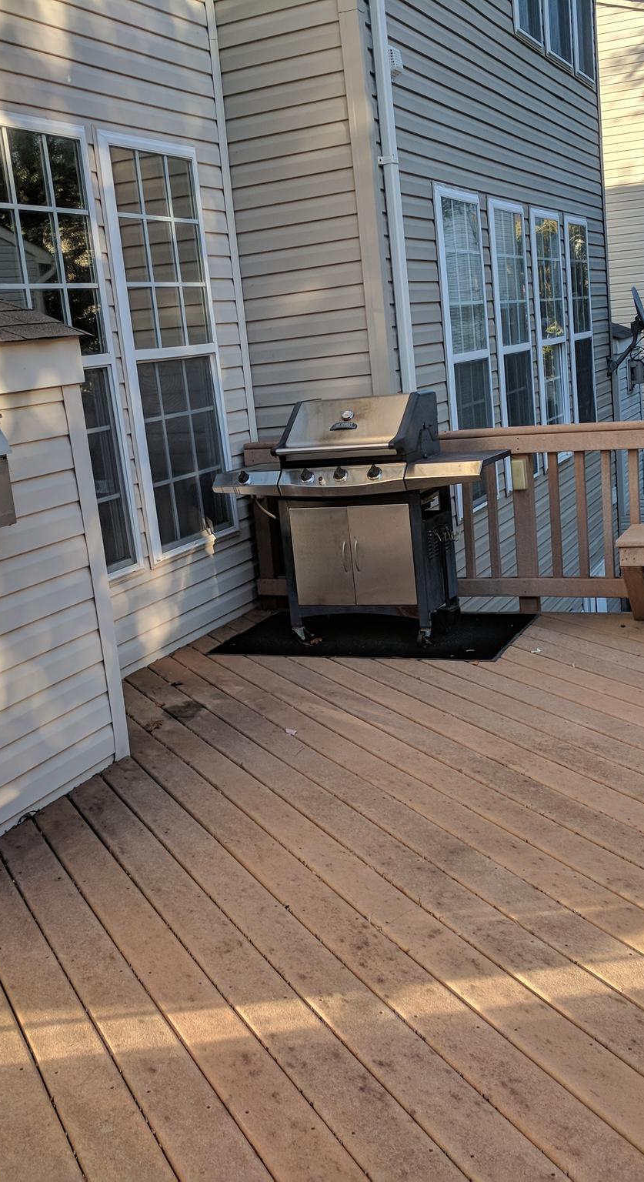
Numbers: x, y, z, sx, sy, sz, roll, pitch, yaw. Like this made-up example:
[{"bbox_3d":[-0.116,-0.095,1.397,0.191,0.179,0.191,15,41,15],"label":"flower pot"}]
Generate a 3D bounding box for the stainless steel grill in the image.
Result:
[{"bbox_3d":[0.202,-0.337,5.596,1.320,1.145,0.575,0,14,25],"label":"stainless steel grill"}]

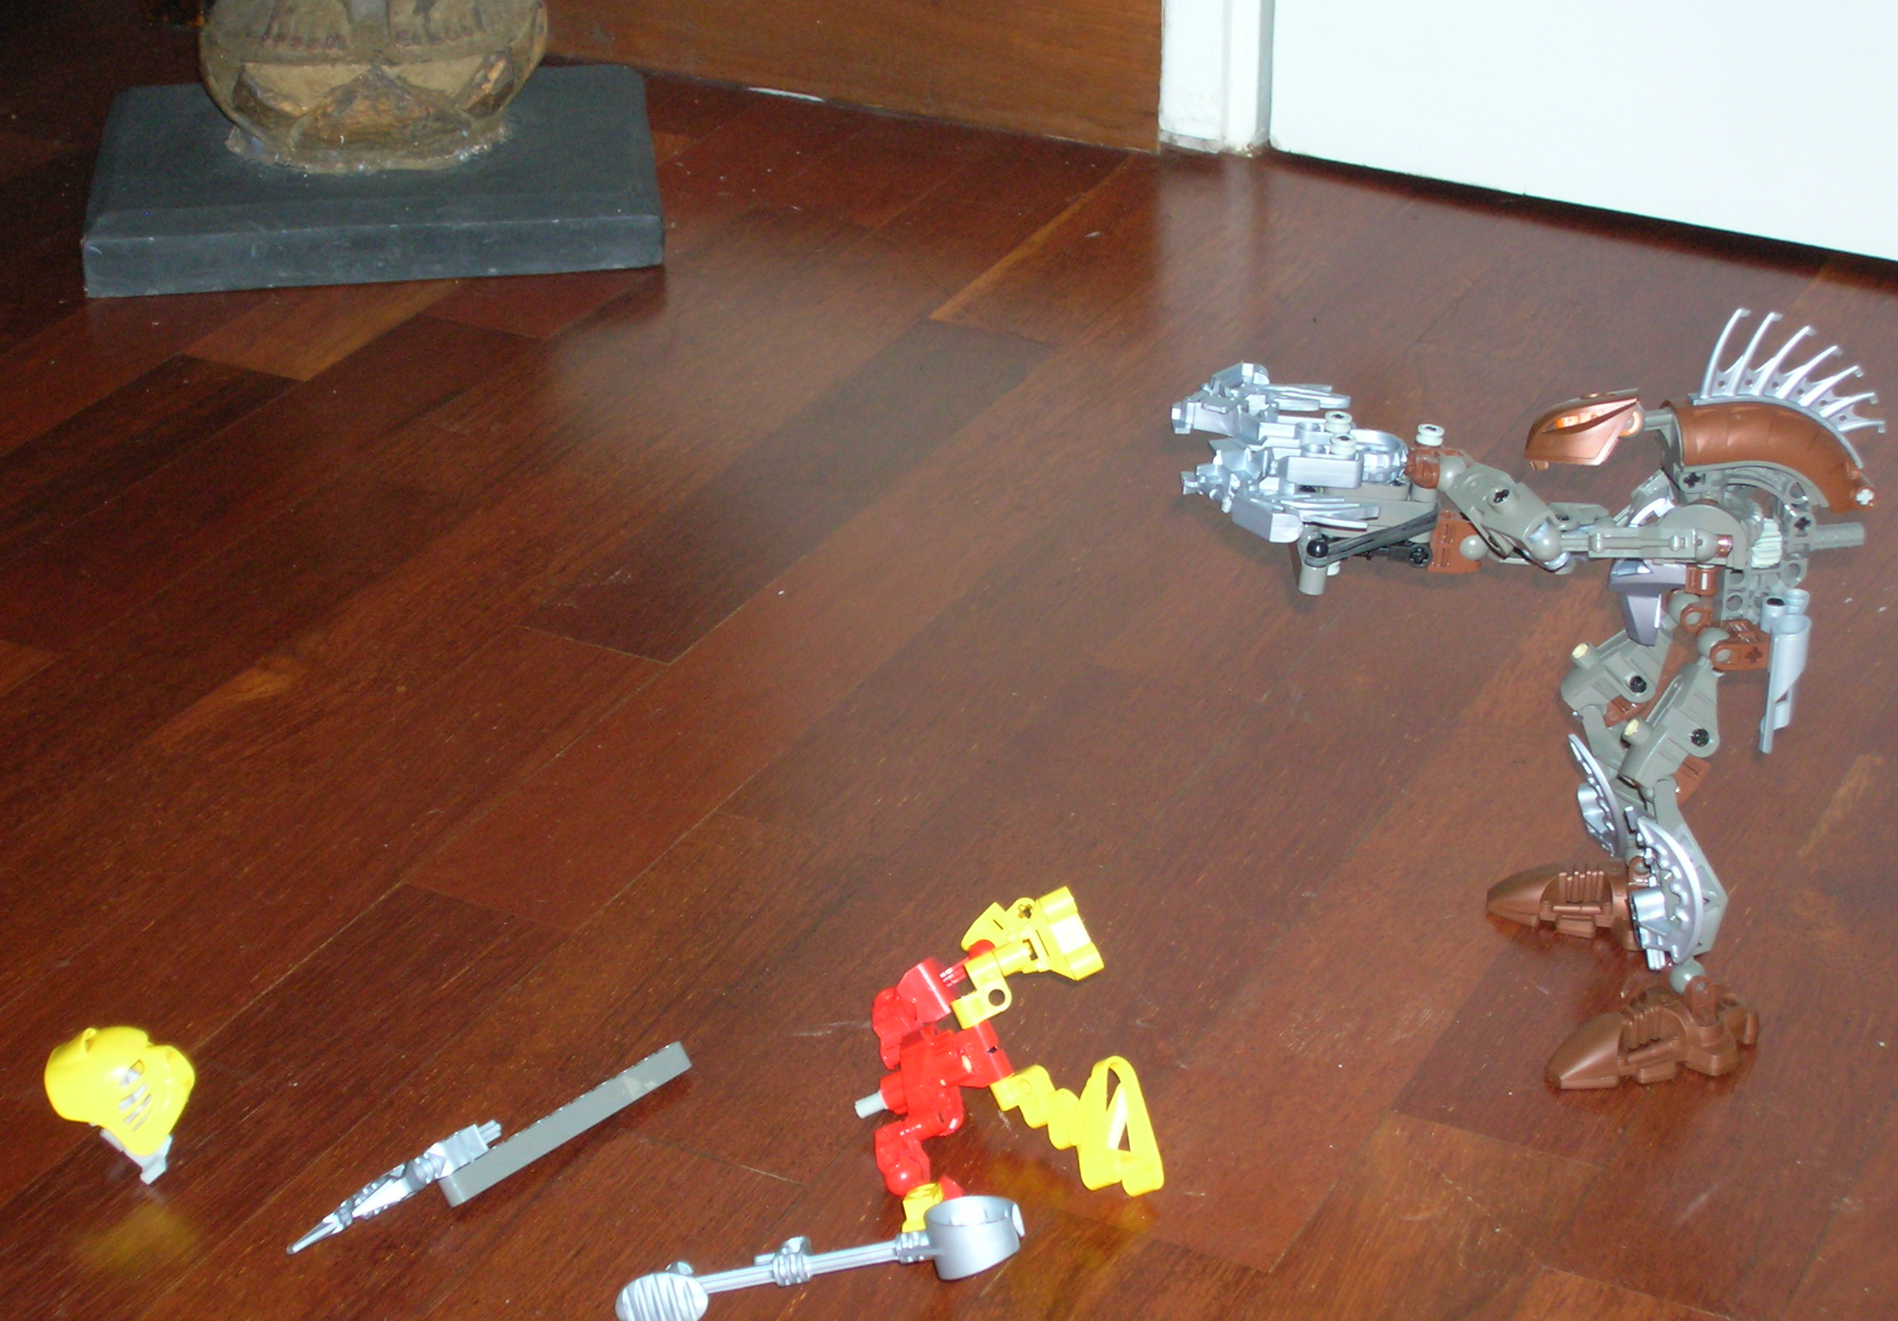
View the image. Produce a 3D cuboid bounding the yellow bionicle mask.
[{"bbox_3d":[-0.223,0.114,1.034,0.032,0.036,0.029,-38,3,7],"label":"yellow bionicle mask"}]

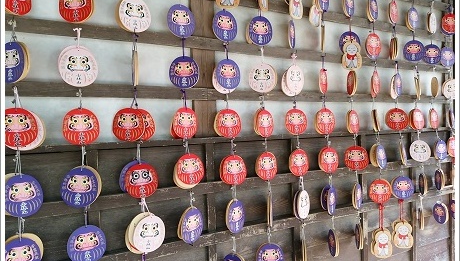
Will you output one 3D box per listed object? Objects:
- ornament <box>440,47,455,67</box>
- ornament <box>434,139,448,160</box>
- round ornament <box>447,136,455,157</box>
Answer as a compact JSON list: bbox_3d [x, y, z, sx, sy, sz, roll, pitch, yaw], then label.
[{"bbox_3d":[1.024,-0.343,1.626,0.088,0.093,0.007,-2,1,-18],"label":"ornament"},{"bbox_3d":[0.983,0.091,1.610,0.088,0.093,0.011,-2,1,-28],"label":"ornament"},{"bbox_3d":[1.030,0.078,1.594,0.088,0.093,0.010,-2,1,-20],"label":"round ornament"}]

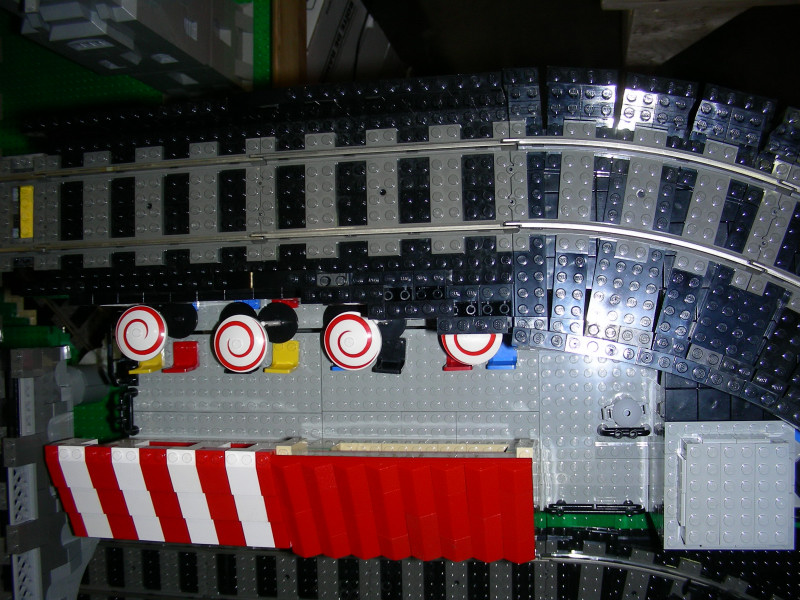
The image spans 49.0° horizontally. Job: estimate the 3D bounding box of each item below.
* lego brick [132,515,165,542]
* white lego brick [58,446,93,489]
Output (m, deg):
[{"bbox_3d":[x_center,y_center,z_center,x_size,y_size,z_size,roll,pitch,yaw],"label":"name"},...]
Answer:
[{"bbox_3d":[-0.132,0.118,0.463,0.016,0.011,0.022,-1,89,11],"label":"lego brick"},{"bbox_3d":[-0.166,0.086,0.451,0.016,0.011,0.024,-1,89,11],"label":"white lego brick"}]

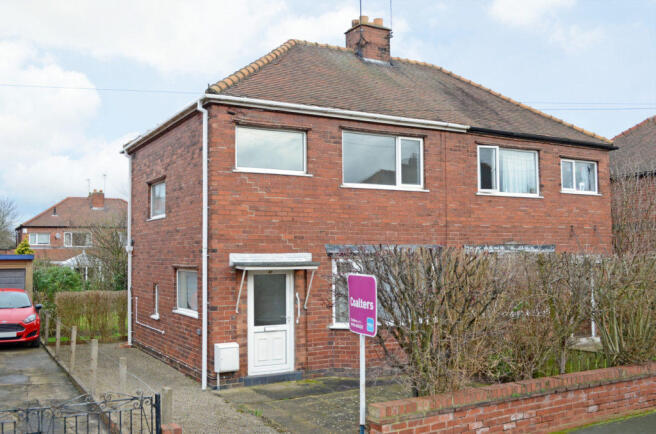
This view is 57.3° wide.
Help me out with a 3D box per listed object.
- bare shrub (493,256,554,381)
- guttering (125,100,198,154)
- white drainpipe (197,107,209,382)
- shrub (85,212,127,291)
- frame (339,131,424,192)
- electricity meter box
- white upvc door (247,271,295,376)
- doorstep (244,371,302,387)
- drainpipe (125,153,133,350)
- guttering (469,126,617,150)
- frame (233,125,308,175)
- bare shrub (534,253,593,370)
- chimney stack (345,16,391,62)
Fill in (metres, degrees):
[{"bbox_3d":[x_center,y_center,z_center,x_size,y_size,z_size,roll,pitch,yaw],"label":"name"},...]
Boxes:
[{"bbox_3d":[3.210,1.725,9.828,0.950,2.150,0.920,1,-4,-31],"label":"bare shrub"},{"bbox_3d":[-3.755,-1.886,13.142,0.160,0.150,6.100,1,-4,-31],"label":"guttering"},{"bbox_3d":[-2.204,0.464,10.524,0.180,5.063,0.080,1,-4,-30],"label":"white drainpipe"},{"bbox_3d":[-7.768,1.888,21.882,2.000,3.748,1.900,1,-4,-30],"label":"shrub"},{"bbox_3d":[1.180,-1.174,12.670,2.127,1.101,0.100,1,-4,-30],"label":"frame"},{"bbox_3d":[-1.762,2.447,10.473,0.380,0.480,0.210,1,-4,-30],"label":"electricity meter box"},{"bbox_3d":[-1.045,1.922,11.178,0.945,1.970,0.100,1,-4,-31],"label":"white upvc door"},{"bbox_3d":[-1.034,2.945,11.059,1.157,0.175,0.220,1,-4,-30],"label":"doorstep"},{"bbox_3d":[-5.170,0.785,15.549,0.180,5.047,0.080,1,-4,-30],"label":"drainpipe"},{"bbox_3d":[5.578,-1.926,15.052,5.557,0.125,0.120,1,-4,-30],"label":"guttering"},{"bbox_3d":[-1.054,-1.238,11.378,1.480,0.880,0.110,1,-4,-31],"label":"frame"},{"bbox_3d":[4.065,1.717,10.345,0.950,2.206,0.920,1,-4,-31],"label":"bare shrub"},{"bbox_3d":[1.104,-4.729,16.198,0.980,1.270,0.800,1,-4,-31],"label":"chimney stack"}]

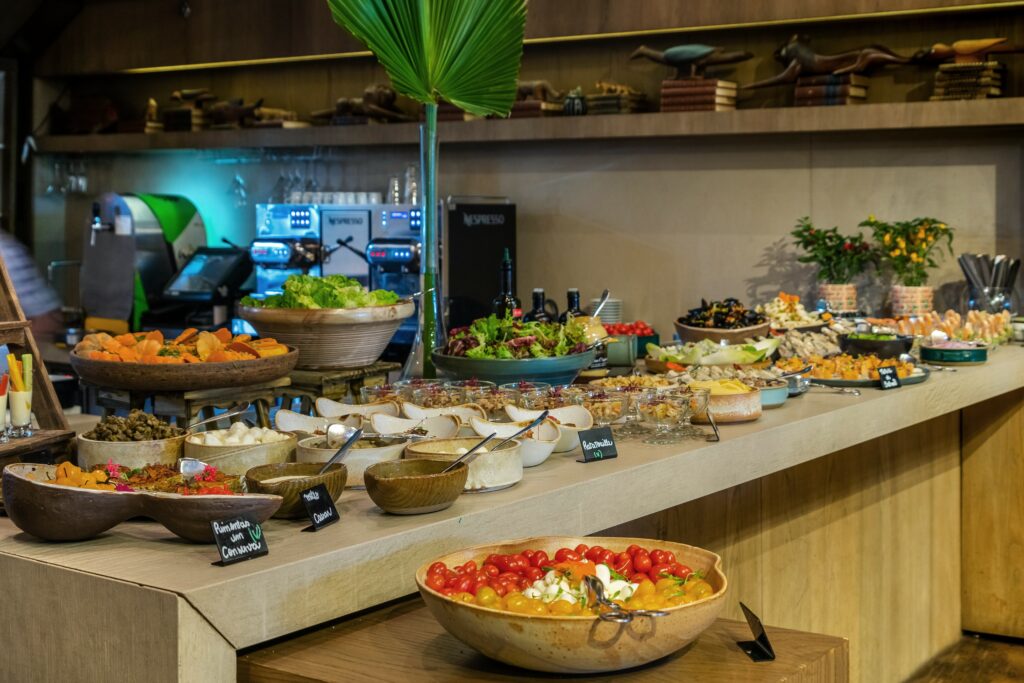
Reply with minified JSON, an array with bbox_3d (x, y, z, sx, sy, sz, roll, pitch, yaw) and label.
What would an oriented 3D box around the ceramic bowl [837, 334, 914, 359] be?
[{"bbox_3d":[1.125,0.022,4.050,0.240,0.075,0.240,0,5,0],"label":"ceramic bowl"}]

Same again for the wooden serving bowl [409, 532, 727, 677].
[{"bbox_3d":[0.077,0.349,1.690,0.405,0.115,0.395,0,5,0],"label":"wooden serving bowl"}]

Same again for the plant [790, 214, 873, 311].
[{"bbox_3d":[1.249,-0.298,5.100,0.315,0.370,0.280,0,5,0],"label":"plant"}]

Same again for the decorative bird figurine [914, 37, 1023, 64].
[{"bbox_3d":[1.622,-1.034,4.650,0.380,0.095,0.085,4,6,34],"label":"decorative bird figurine"}]

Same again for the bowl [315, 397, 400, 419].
[{"bbox_3d":[-0.313,0.157,2.660,0.170,0.085,0.155,0,5,0],"label":"bowl"}]

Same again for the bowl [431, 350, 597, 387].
[{"bbox_3d":[0.004,0.075,3.380,0.420,0.110,0.420,0,5,0],"label":"bowl"}]

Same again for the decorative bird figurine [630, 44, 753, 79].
[{"bbox_3d":[0.709,-1.113,5.200,0.510,0.125,0.100,4,6,34],"label":"decorative bird figurine"}]

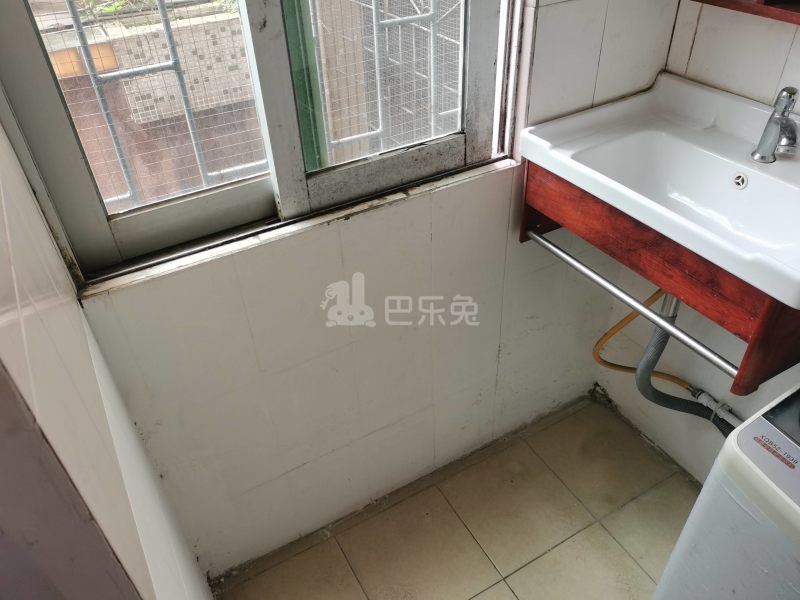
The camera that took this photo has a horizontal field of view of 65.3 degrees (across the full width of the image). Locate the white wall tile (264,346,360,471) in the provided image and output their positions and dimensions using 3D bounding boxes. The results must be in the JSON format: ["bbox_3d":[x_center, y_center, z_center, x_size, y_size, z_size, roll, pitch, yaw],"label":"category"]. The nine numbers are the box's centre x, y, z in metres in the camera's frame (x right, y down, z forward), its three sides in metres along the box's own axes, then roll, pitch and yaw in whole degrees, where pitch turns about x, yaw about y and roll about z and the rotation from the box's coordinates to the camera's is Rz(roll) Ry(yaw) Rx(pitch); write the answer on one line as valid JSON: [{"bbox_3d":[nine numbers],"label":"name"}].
[{"bbox_3d":[-0.185,0.245,1.388,0.200,0.305,0.010,-21,42,-21],"label":"white wall tile"}]

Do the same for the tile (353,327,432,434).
[{"bbox_3d":[-0.011,0.178,1.460,0.200,0.305,0.010,-21,42,-21],"label":"tile"}]

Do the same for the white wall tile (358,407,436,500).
[{"bbox_3d":[0.001,0.399,1.636,0.200,0.257,0.010,-21,42,-21],"label":"white wall tile"}]

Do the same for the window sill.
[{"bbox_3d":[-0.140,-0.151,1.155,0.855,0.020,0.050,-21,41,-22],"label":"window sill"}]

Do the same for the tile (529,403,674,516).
[{"bbox_3d":[0.562,0.441,1.759,0.295,0.010,0.300,-21,42,-21],"label":"tile"}]

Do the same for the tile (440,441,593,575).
[{"bbox_3d":[0.303,0.540,1.652,0.300,0.010,0.300,-21,42,-21],"label":"tile"}]

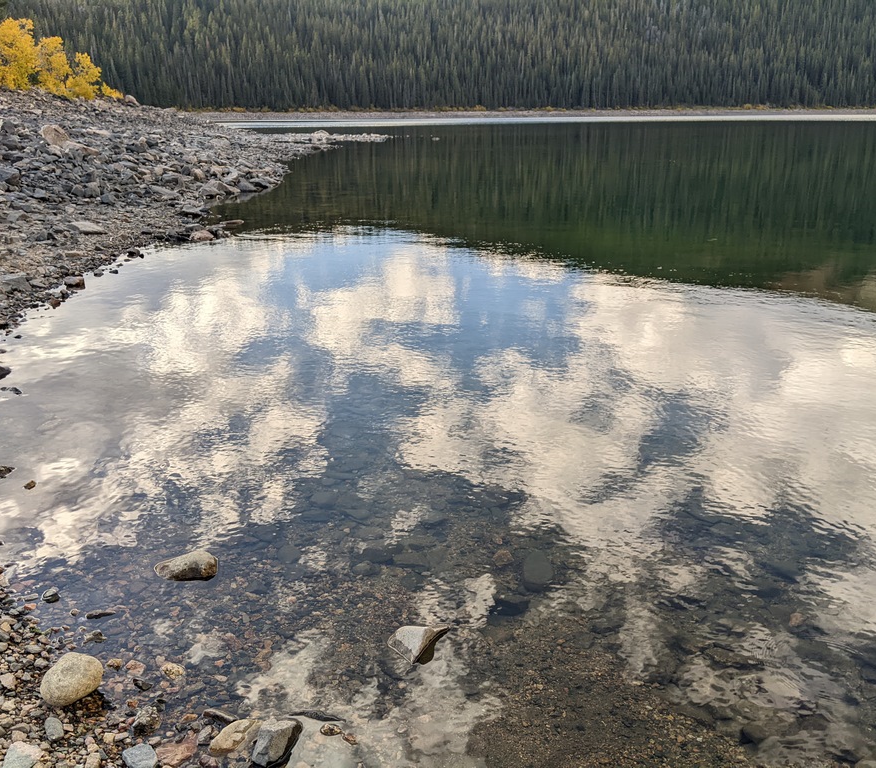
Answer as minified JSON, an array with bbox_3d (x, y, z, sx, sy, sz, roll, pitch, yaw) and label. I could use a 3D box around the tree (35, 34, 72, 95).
[{"bbox_3d":[-19.698,-16.317,40.917,1.750,3.100,1.750,0,19,0],"label":"tree"}]

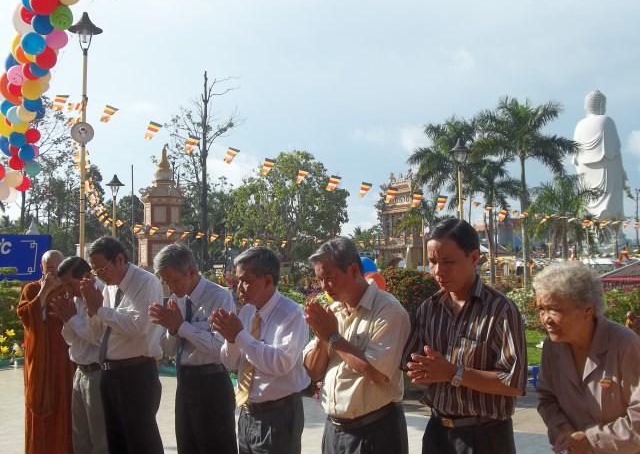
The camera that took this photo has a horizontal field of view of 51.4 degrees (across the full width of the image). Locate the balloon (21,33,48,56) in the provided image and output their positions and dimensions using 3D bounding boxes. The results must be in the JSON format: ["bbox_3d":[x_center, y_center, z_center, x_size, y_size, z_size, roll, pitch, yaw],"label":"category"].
[{"bbox_3d":[-2.664,-1.705,6.200,0.234,0.224,0.234,0,-2,0],"label":"balloon"}]

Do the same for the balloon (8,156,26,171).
[{"bbox_3d":[-3.909,-0.846,8.600,0.224,0.224,0.224,0,-2,0],"label":"balloon"}]

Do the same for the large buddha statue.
[{"bbox_3d":[34.791,-8.417,83.000,5.200,17.600,5.900,2,-4,-37],"label":"large buddha statue"}]

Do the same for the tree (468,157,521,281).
[{"bbox_3d":[8.104,0.025,30.801,2.800,6.535,2.800,0,-3,0],"label":"tree"}]

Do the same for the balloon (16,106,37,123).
[{"bbox_3d":[-3.522,-1.370,8.000,0.240,0.240,0.240,1,-3,-22],"label":"balloon"}]

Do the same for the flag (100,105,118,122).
[{"bbox_3d":[-3.099,-1.664,9.800,0.200,0.280,0.040,28,-3,-30],"label":"flag"}]

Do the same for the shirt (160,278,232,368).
[{"bbox_3d":[-0.588,0.452,3.220,0.380,0.470,0.460,2,-4,-37],"label":"shirt"}]

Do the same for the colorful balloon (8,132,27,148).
[{"bbox_3d":[-3.905,-1.124,8.600,0.230,0.230,0.230,1,-3,-22],"label":"colorful balloon"}]

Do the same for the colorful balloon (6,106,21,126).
[{"bbox_3d":[-3.980,-1.457,8.700,0.250,0.260,0.250,0,-3,0],"label":"colorful balloon"}]

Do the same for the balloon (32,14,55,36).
[{"bbox_3d":[-3.157,-2.312,7.600,0.250,0.260,0.250,0,-3,0],"label":"balloon"}]

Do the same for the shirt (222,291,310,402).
[{"bbox_3d":[-0.224,0.491,2.780,0.380,0.490,0.470,2,-3,-40],"label":"shirt"}]

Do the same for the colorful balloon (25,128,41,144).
[{"bbox_3d":[-3.659,-1.162,8.500,0.201,0.211,0.201,0,-2,0],"label":"colorful balloon"}]

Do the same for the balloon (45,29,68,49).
[{"bbox_3d":[-2.489,-1.765,6.300,0.218,0.218,0.218,0,-2,0],"label":"balloon"}]

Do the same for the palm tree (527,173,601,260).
[{"bbox_3d":[11.085,0.443,29.831,3.400,5.540,3.300,0,-3,0],"label":"palm tree"}]

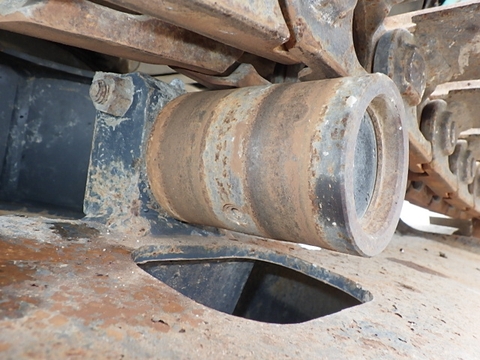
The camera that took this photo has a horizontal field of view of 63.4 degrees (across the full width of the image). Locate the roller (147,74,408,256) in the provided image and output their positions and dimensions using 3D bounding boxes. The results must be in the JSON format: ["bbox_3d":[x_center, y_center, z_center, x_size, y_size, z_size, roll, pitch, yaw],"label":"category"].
[{"bbox_3d":[0.028,-0.014,0.302,0.165,0.117,0.117,5,-1,38],"label":"roller"}]

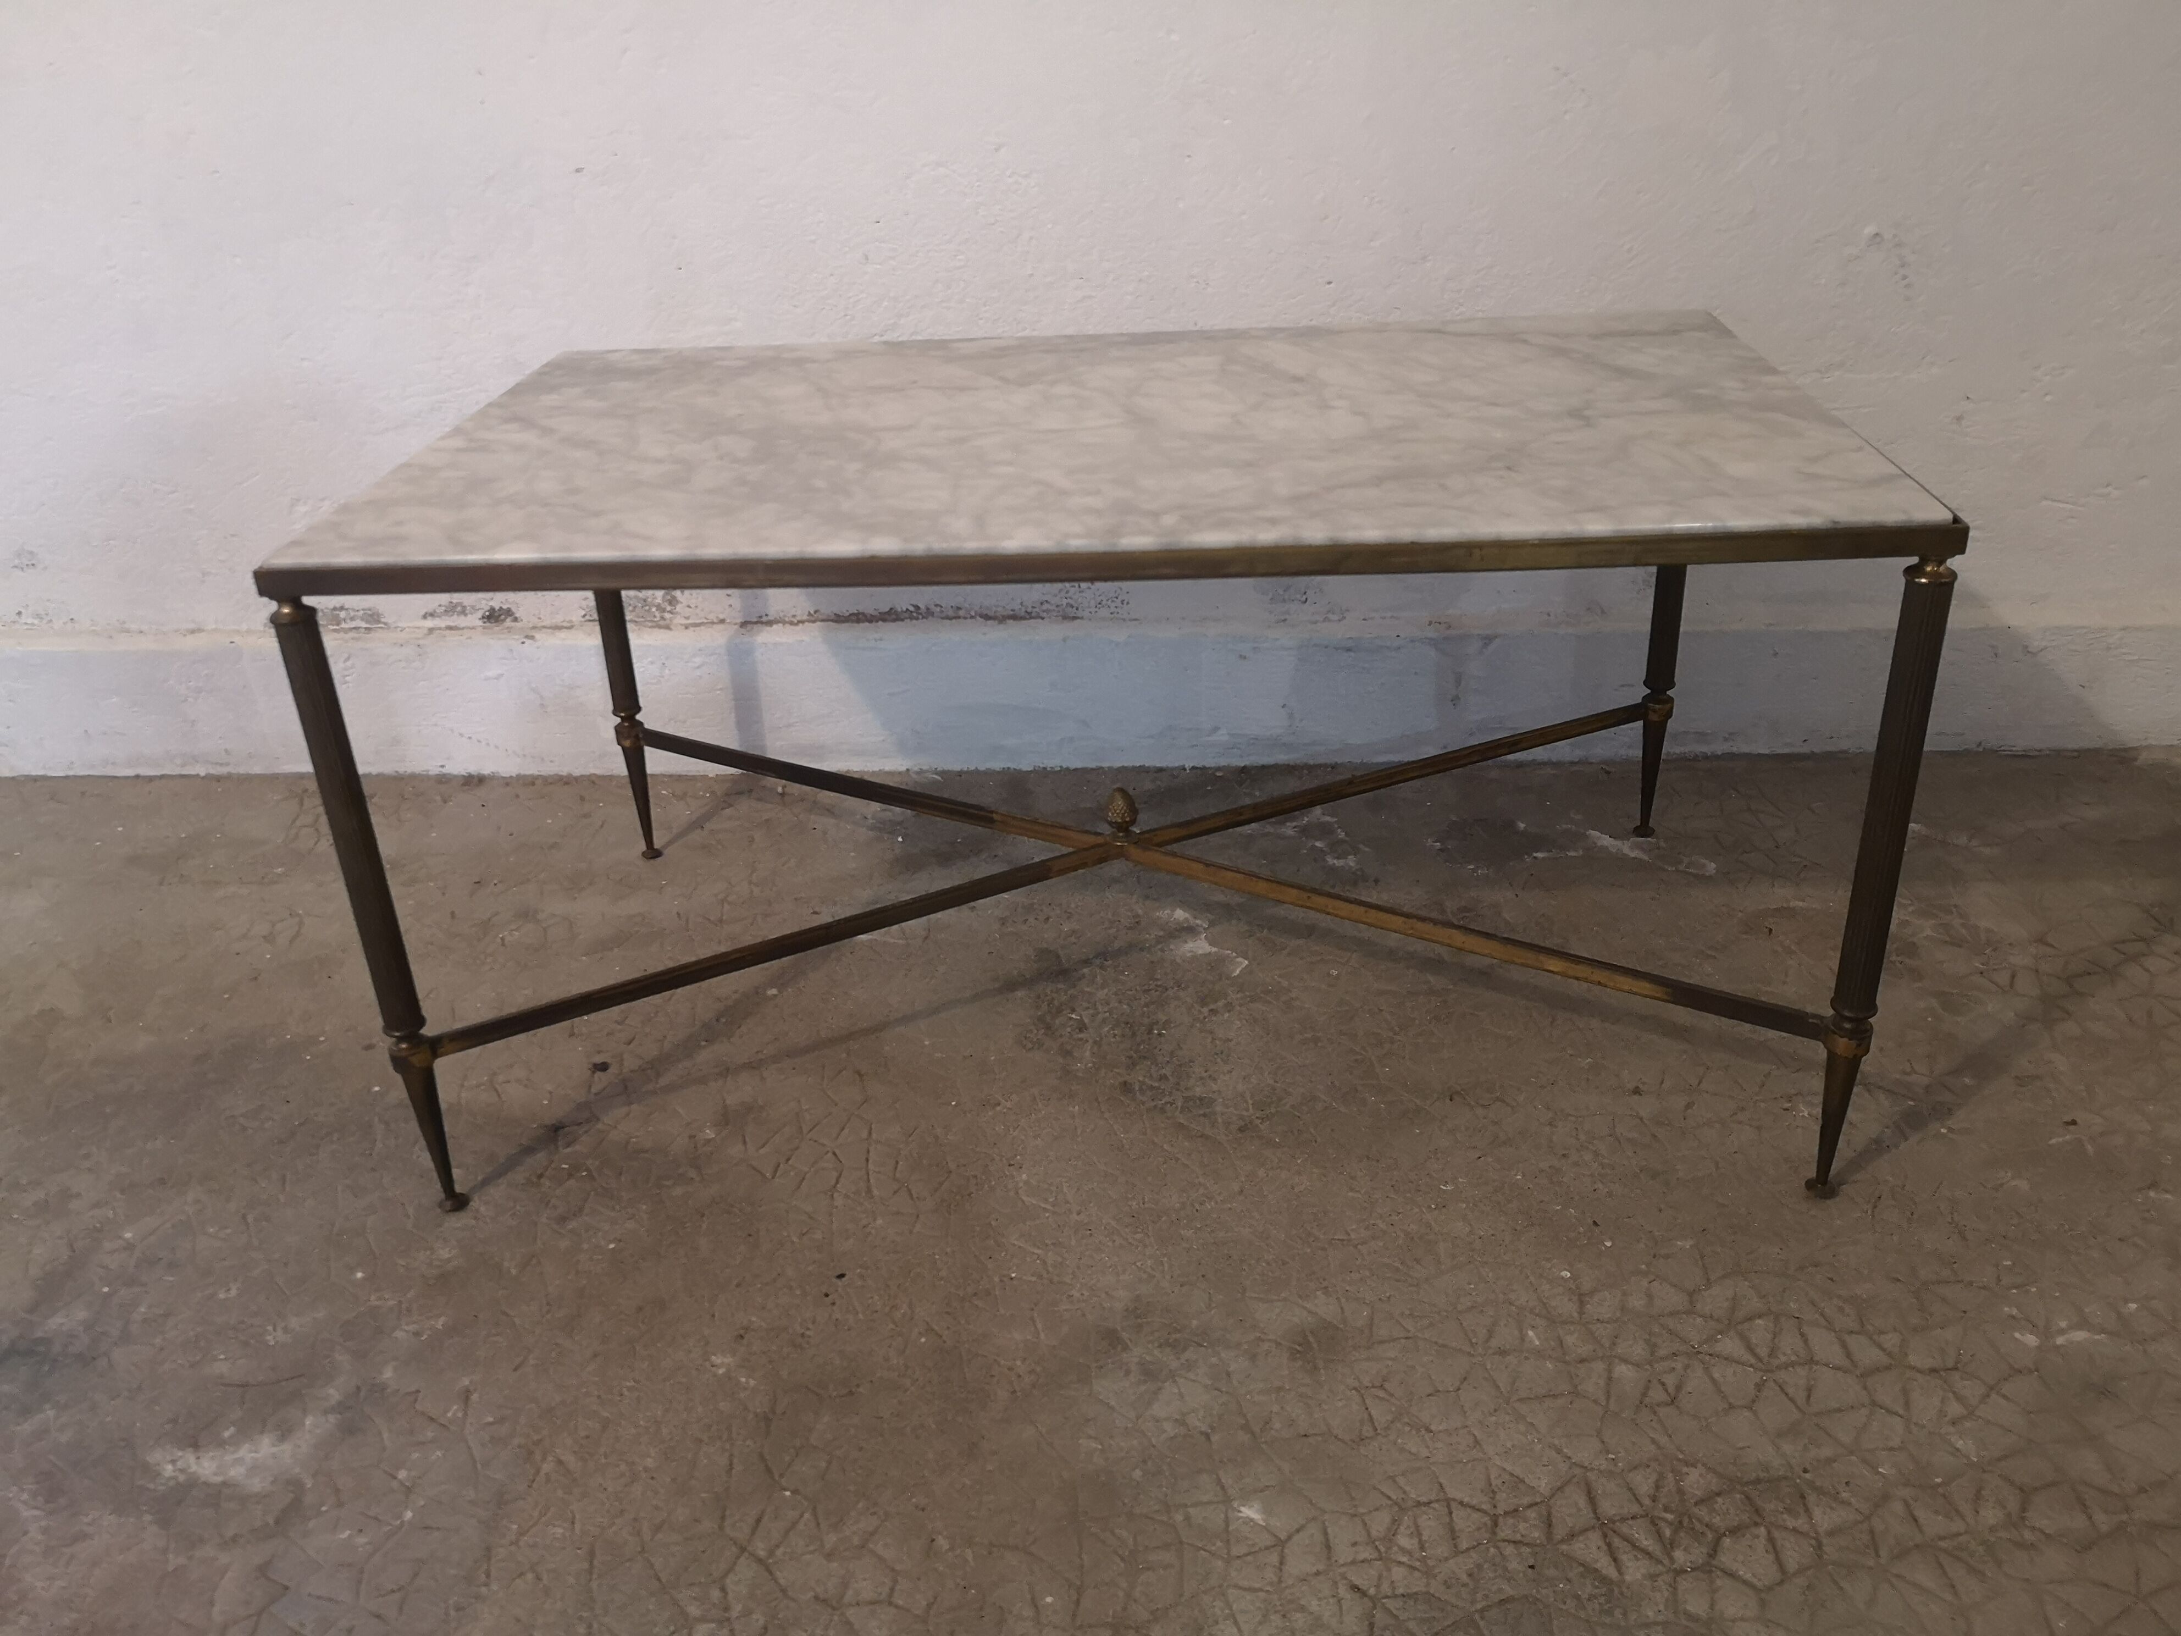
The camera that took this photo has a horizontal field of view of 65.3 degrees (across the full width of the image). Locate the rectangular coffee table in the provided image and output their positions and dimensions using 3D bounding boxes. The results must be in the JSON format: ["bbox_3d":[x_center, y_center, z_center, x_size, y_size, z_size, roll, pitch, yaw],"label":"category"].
[{"bbox_3d":[0.019,-0.060,1.190,0.880,0.441,0.492,-1,28,4],"label":"rectangular coffee table"}]

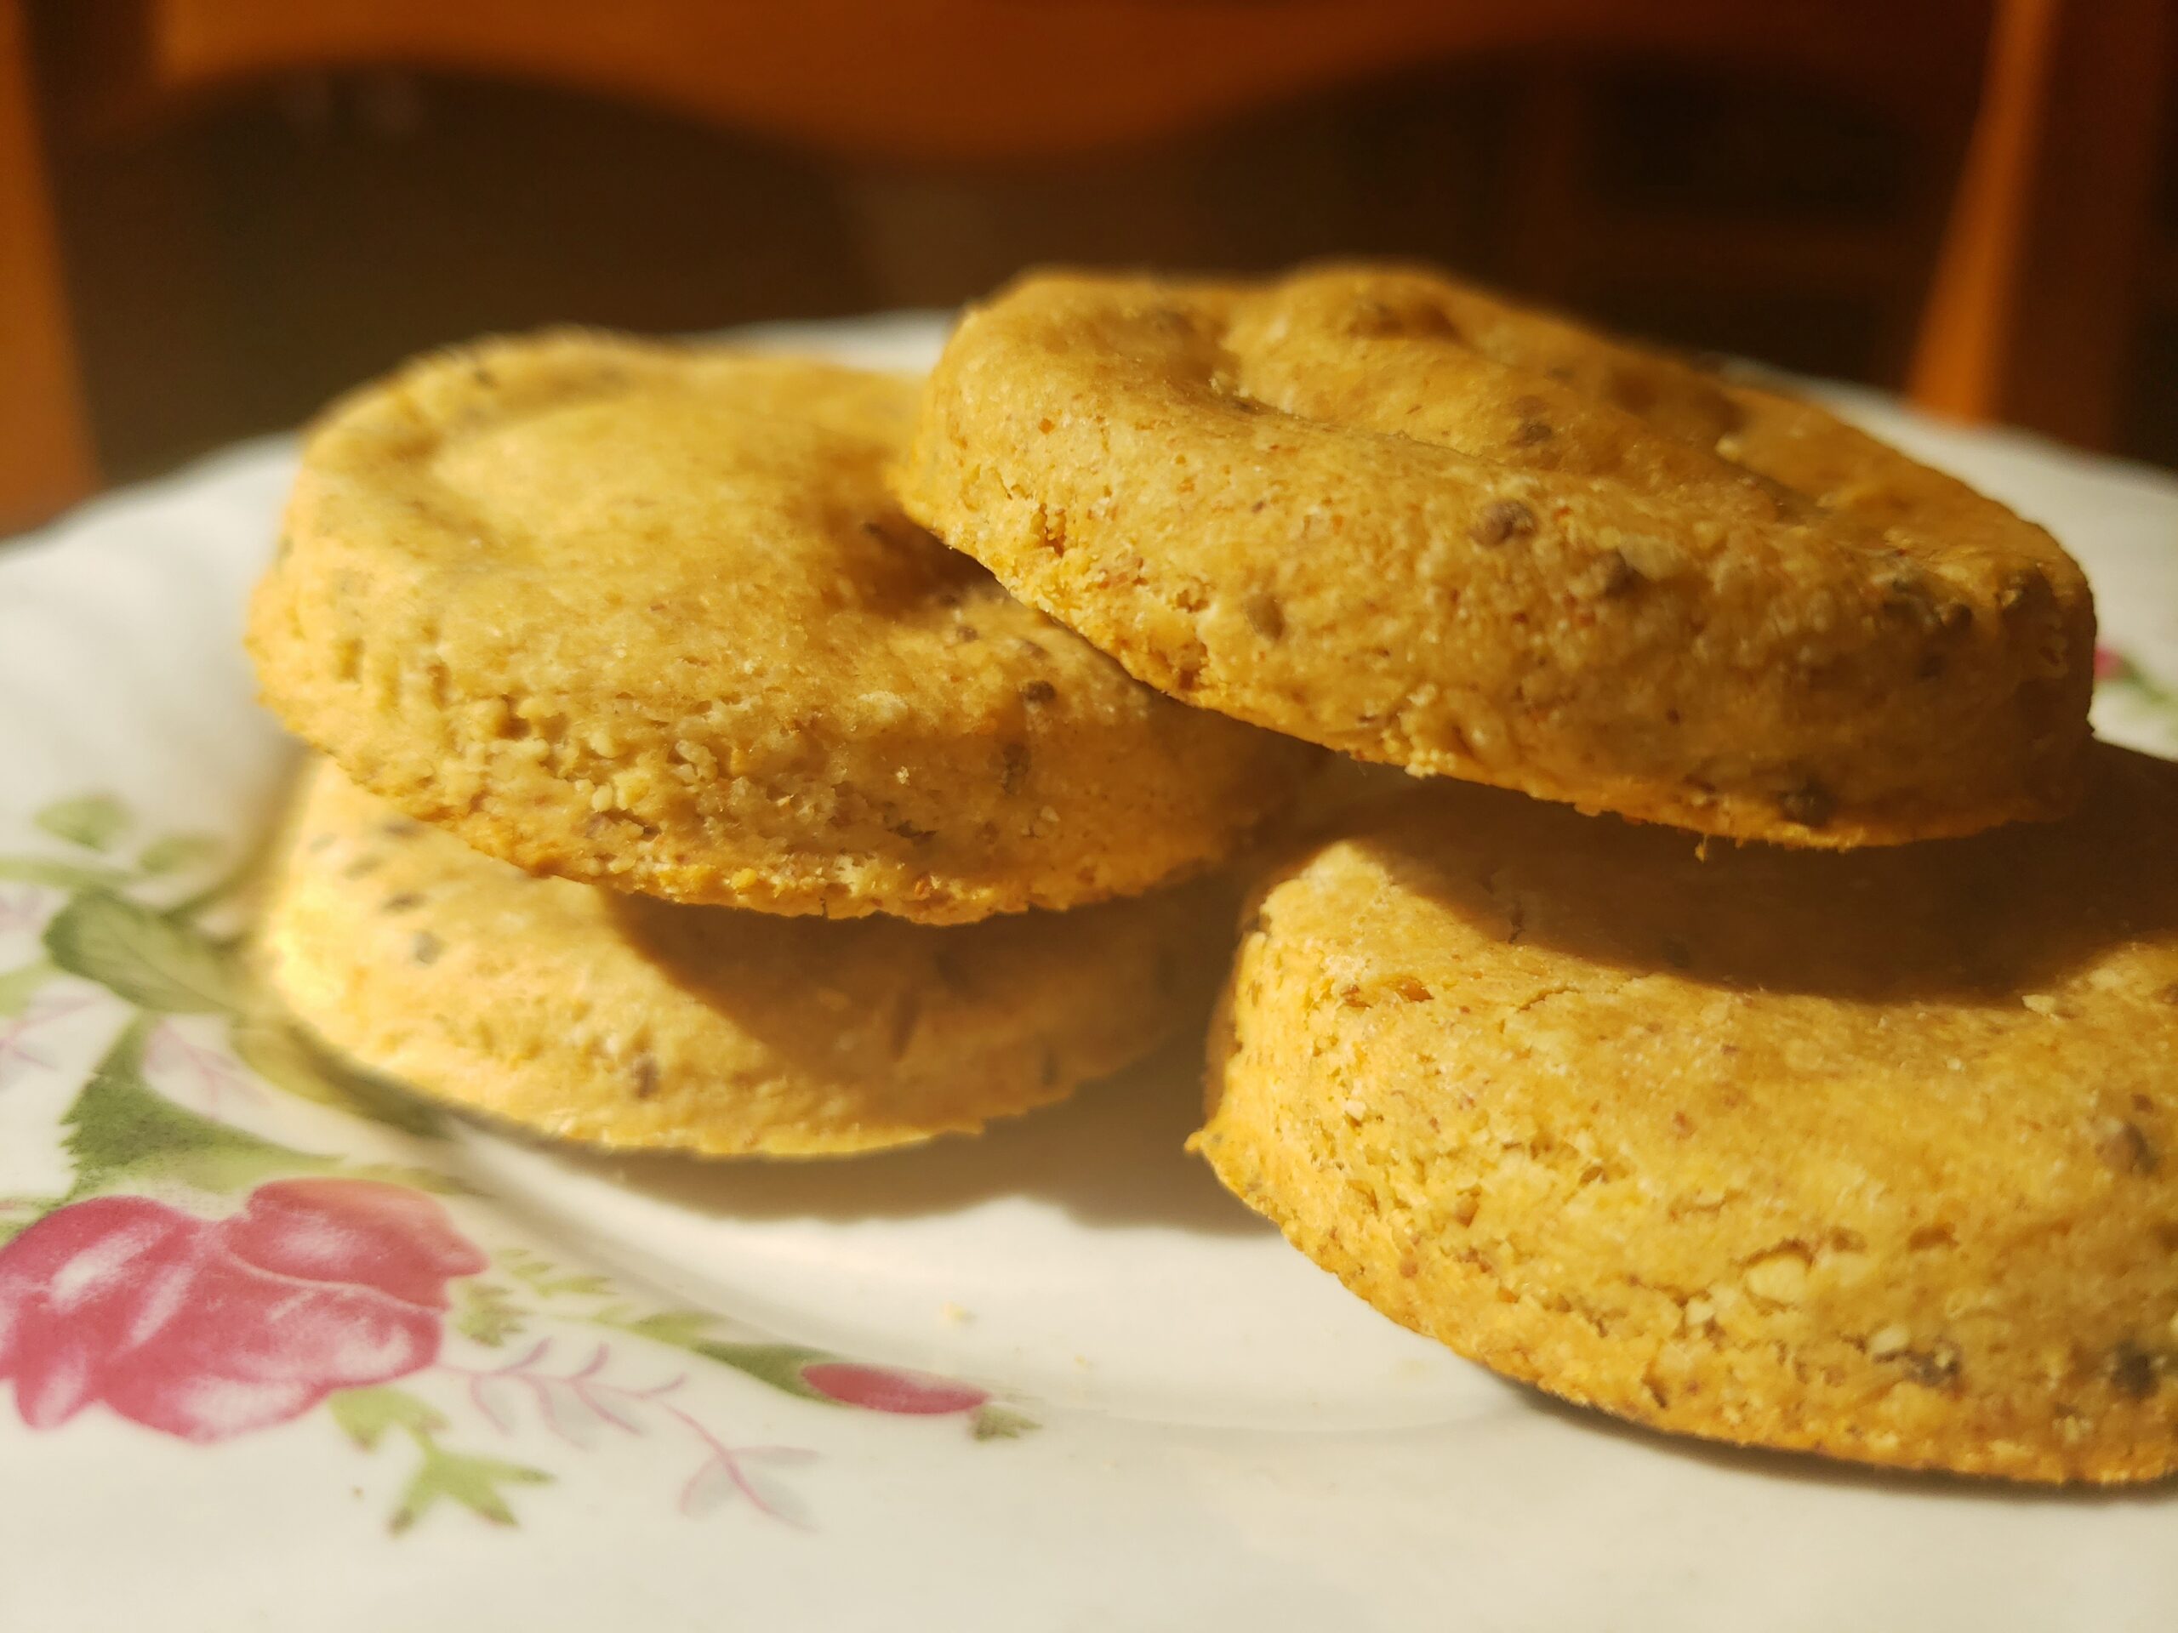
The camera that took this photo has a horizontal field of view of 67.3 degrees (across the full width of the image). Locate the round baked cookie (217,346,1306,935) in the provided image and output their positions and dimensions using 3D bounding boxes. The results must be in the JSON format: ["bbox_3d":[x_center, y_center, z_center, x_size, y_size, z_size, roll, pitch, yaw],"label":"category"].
[{"bbox_3d":[-0.018,-0.018,0.112,0.072,0.013,0.072,11,28,0],"label":"round baked cookie"}]

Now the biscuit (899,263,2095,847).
[{"bbox_3d":[0.026,-0.022,0.103,0.073,0.013,0.073,12,26,0],"label":"biscuit"}]

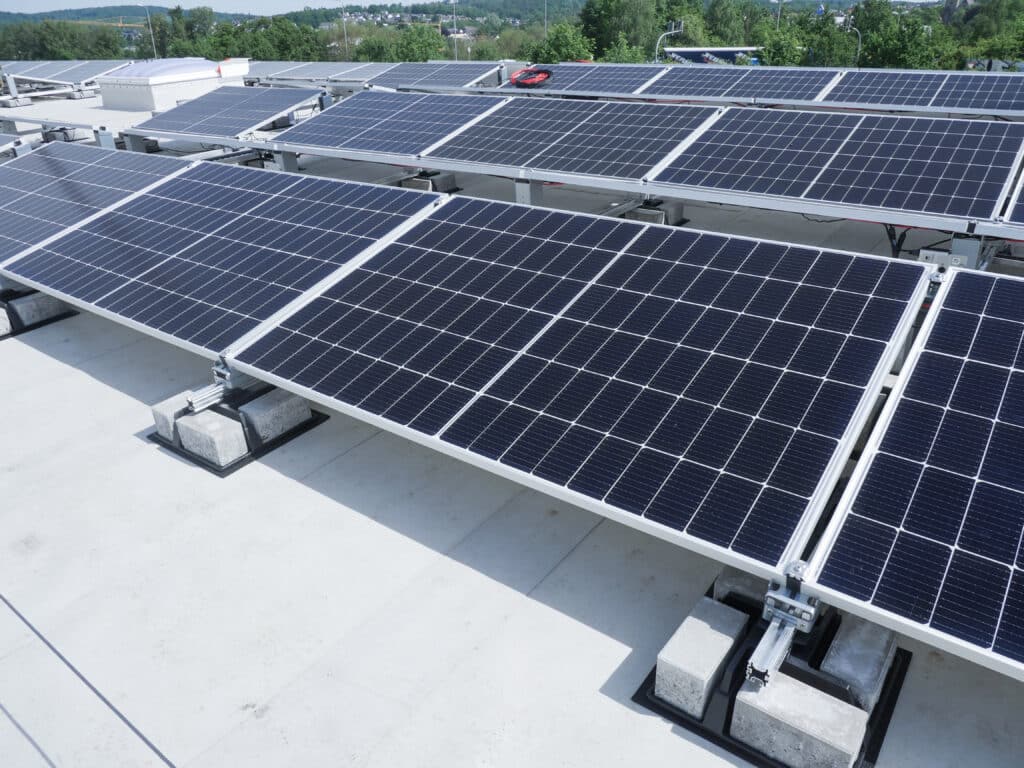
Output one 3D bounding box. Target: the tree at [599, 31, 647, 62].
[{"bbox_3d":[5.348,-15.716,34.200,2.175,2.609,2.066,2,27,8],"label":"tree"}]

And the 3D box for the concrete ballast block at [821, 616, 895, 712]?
[{"bbox_3d":[0.656,0.538,1.356,0.097,0.102,0.205,17,32,33],"label":"concrete ballast block"}]

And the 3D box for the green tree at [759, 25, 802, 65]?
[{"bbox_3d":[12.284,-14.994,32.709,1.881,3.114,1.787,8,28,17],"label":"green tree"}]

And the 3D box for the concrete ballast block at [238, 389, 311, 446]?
[{"bbox_3d":[-0.765,0.096,2.308,0.098,0.098,0.197,17,30,33],"label":"concrete ballast block"}]

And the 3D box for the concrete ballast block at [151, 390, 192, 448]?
[{"bbox_3d":[-1.037,0.095,2.310,0.098,0.098,0.197,17,30,33],"label":"concrete ballast block"}]

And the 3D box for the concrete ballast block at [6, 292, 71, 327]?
[{"bbox_3d":[-2.167,-0.344,3.249,0.098,0.098,0.197,17,30,33],"label":"concrete ballast block"}]

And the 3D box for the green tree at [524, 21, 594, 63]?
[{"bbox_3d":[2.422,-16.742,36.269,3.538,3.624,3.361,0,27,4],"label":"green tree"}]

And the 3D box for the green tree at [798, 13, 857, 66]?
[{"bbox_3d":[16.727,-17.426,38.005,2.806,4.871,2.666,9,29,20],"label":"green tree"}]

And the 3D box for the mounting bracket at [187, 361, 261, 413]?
[{"bbox_3d":[-0.914,-0.017,2.207,0.083,0.137,0.195,17,32,33],"label":"mounting bracket"}]

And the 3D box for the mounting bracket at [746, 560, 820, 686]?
[{"bbox_3d":[0.478,0.417,1.254,0.083,0.137,0.195,17,32,33],"label":"mounting bracket"}]

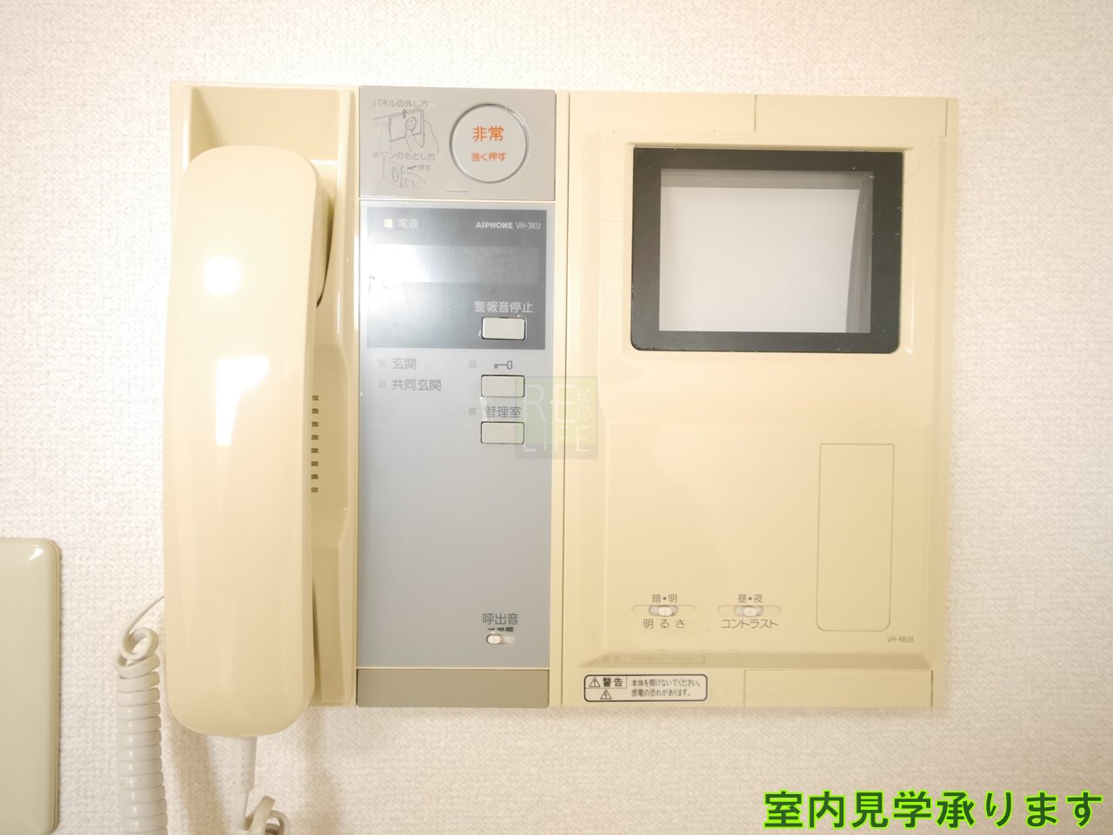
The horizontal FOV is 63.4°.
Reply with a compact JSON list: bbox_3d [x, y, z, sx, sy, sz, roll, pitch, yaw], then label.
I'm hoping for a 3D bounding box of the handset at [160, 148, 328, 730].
[{"bbox_3d":[-0.107,0.006,0.319,0.047,0.203,0.048,0,-1,-2],"label":"handset"}]

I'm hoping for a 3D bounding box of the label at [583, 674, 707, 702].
[{"bbox_3d":[0.033,0.101,0.338,0.047,0.011,0.001,0,2,-2],"label":"label"}]

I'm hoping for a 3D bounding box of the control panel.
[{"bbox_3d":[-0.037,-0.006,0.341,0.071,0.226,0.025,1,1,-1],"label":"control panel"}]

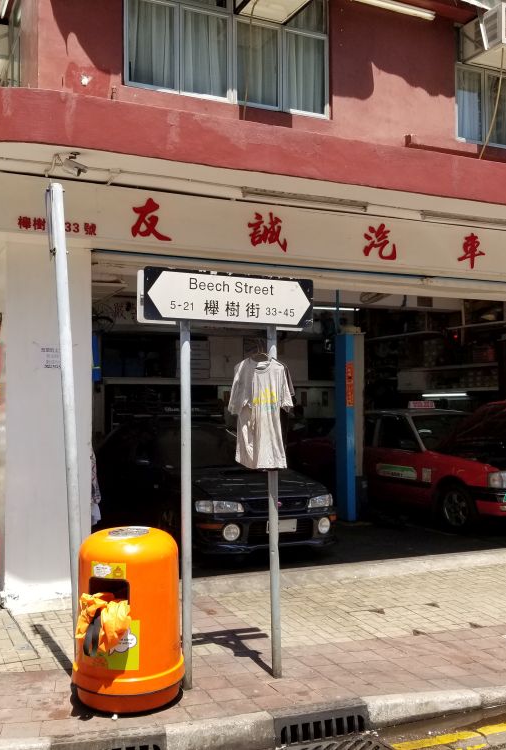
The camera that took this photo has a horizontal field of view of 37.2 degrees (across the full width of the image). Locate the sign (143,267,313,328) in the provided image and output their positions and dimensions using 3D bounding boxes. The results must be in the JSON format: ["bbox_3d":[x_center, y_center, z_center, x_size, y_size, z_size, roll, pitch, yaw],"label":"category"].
[{"bbox_3d":[-0.131,-0.466,4.632,1.114,0.309,0.050,1,-3,-24],"label":"sign"}]

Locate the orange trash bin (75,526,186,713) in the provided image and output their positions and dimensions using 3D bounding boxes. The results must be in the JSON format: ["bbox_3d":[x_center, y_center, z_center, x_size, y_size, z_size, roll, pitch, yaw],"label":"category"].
[{"bbox_3d":[-0.724,1.376,4.391,0.645,0.940,0.645,0,-3,0],"label":"orange trash bin"}]

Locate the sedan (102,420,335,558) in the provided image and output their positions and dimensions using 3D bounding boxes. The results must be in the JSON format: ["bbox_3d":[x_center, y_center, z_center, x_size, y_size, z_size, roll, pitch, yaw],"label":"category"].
[{"bbox_3d":[-0.649,1.256,8.879,1.690,1.405,4.340,1,-3,-25],"label":"sedan"}]

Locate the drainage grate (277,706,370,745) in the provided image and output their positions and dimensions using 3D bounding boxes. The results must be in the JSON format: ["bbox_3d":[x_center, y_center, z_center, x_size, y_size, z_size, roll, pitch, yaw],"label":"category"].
[{"bbox_3d":[0.363,1.902,4.104,0.543,0.155,0.080,1,-3,-18],"label":"drainage grate"}]

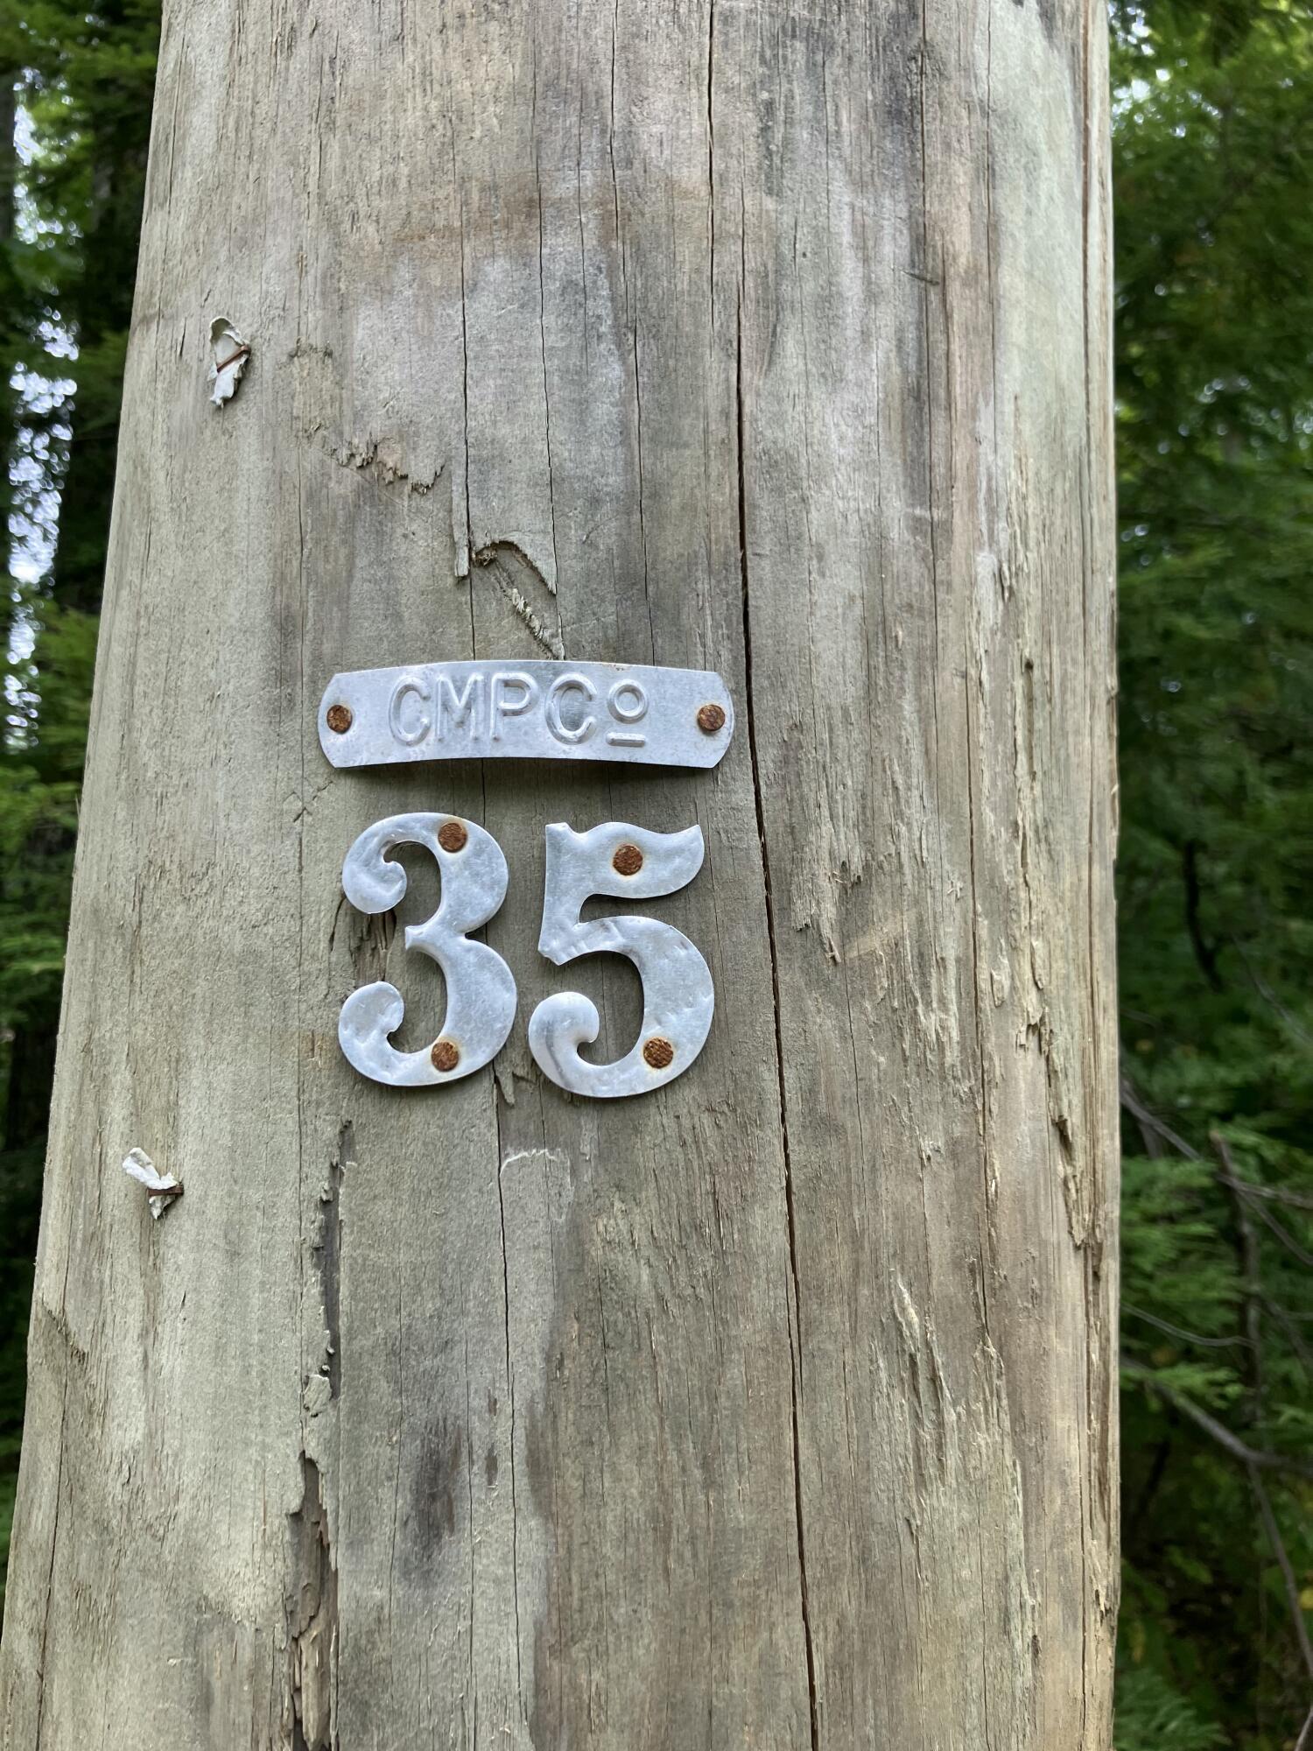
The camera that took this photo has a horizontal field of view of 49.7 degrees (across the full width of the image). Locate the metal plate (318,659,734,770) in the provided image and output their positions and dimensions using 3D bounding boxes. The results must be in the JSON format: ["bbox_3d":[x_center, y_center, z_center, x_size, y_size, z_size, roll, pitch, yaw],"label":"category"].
[{"bbox_3d":[-0.026,-0.030,0.265,0.080,0.018,0.011,0,-8,4],"label":"metal plate"}]

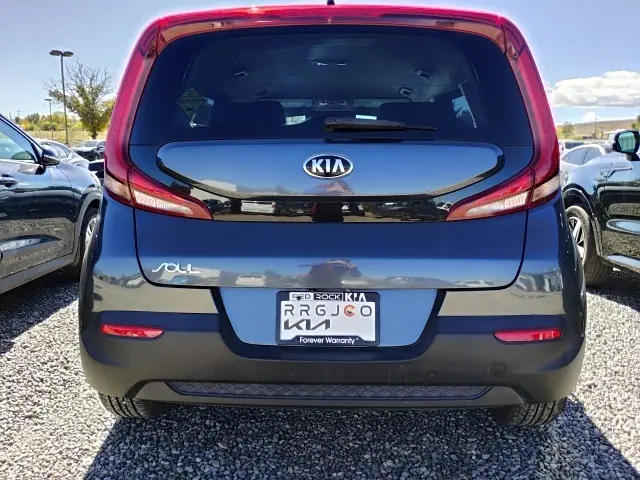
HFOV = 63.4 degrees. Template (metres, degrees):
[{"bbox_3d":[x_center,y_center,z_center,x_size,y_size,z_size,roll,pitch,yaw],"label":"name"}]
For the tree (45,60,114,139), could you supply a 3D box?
[{"bbox_3d":[-21.835,-12.980,48.000,6.800,7.300,6.400,0,10,2],"label":"tree"}]

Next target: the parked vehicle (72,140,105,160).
[{"bbox_3d":[-18.213,-7.220,42.000,1.850,1.600,4.500,0,10,2],"label":"parked vehicle"}]

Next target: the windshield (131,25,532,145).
[{"bbox_3d":[0.034,-0.497,1.639,1.270,0.410,0.220,0,10,2],"label":"windshield"}]

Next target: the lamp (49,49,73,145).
[{"bbox_3d":[-20.728,-11.581,42.000,1.900,7.800,0.600,0,10,2],"label":"lamp"}]

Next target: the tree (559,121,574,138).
[{"bbox_3d":[59.518,-26.560,125.000,4.000,4.500,3.900,0,10,2],"label":"tree"}]

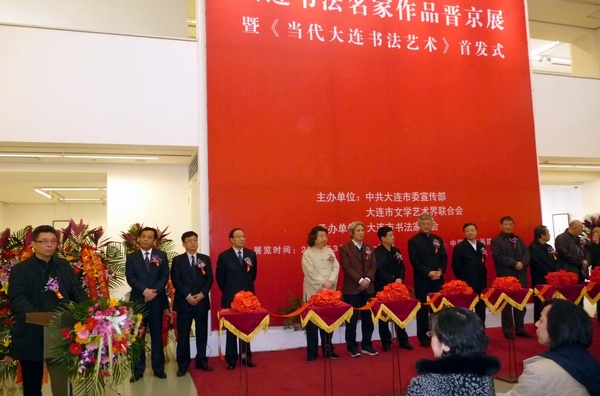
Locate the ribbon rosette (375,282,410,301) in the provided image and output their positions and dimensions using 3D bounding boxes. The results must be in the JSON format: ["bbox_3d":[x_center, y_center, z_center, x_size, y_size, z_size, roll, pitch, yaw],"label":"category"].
[{"bbox_3d":[0.894,0.902,4.678,0.320,0.168,0.300,-2,-5,0],"label":"ribbon rosette"}]

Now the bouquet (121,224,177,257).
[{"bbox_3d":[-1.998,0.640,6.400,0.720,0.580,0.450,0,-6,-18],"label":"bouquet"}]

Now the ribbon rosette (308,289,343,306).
[{"bbox_3d":[0.242,0.915,4.481,0.288,0.150,0.270,0,-6,-18],"label":"ribbon rosette"}]

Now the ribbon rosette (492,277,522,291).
[{"bbox_3d":[2.184,0.911,5.138,0.290,0.147,0.280,0,-6,-18],"label":"ribbon rosette"}]

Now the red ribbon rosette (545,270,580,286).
[{"bbox_3d":[2.882,0.889,5.351,0.333,0.182,0.310,0,-6,-18],"label":"red ribbon rosette"}]

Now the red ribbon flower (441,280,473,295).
[{"bbox_3d":[1.596,0.913,4.941,0.308,0.147,0.290,0,-6,-18],"label":"red ribbon flower"}]

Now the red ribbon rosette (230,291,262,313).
[{"bbox_3d":[-0.468,0.907,4.247,0.265,0.172,0.260,0,-6,-18],"label":"red ribbon rosette"}]

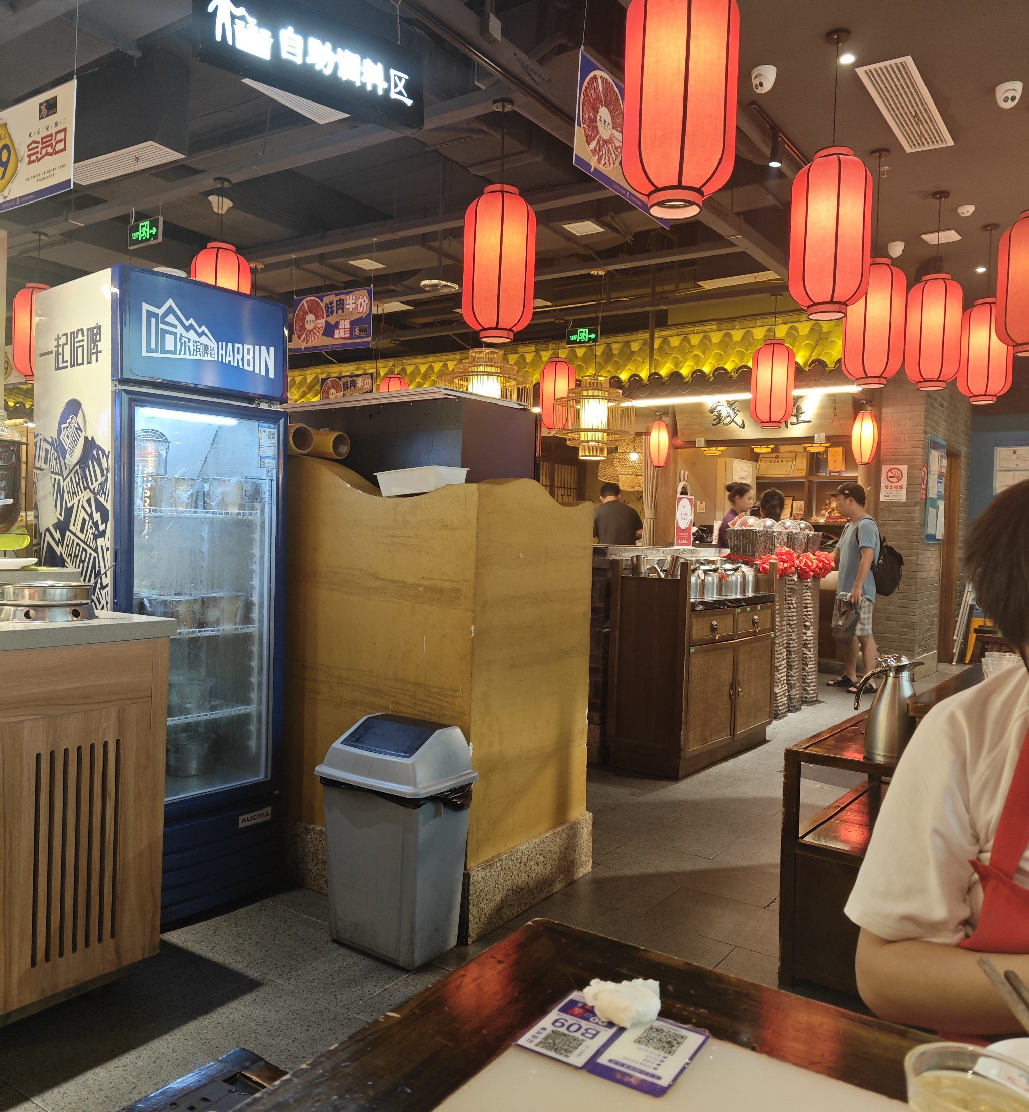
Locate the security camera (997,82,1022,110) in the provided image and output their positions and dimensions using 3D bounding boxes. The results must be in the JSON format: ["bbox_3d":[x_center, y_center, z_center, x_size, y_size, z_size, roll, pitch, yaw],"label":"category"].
[{"bbox_3d":[2.254,-2.091,4.153,0.110,0.094,0.110,3,2,30],"label":"security camera"}]

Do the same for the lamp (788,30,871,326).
[{"bbox_3d":[1.253,-1.488,3.593,0.300,1.090,0.300,3,2,35],"label":"lamp"}]

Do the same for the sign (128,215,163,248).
[{"bbox_3d":[-2.467,-2.166,6.100,0.355,0.155,0.030,3,2,35],"label":"sign"}]

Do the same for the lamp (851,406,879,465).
[{"bbox_3d":[2.901,-0.987,7.551,0.228,0.460,0.228,3,2,35],"label":"lamp"}]

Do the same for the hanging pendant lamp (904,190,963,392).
[{"bbox_3d":[2.389,-1.496,5.166,0.300,1.085,0.300,3,2,35],"label":"hanging pendant lamp"}]

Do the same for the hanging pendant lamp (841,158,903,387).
[{"bbox_3d":[1.841,-1.460,4.631,0.300,1.165,0.300,3,2,35],"label":"hanging pendant lamp"}]

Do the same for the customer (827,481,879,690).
[{"bbox_3d":[2.654,0.230,7.131,0.430,1.620,0.470,3,2,28],"label":"customer"}]

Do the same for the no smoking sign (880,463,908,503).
[{"bbox_3d":[3.206,-0.608,7.688,0.200,0.303,0.006,3,2,35],"label":"no smoking sign"}]

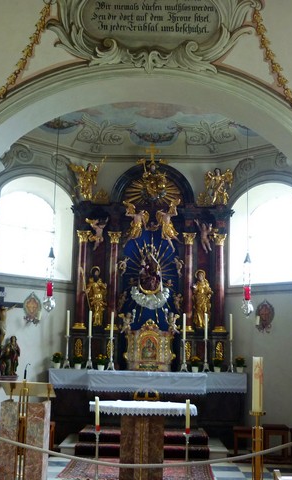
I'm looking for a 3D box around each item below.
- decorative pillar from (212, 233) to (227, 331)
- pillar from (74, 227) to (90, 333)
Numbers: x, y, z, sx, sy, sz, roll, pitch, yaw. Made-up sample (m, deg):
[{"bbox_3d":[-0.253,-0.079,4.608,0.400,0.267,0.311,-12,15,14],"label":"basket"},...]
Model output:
[{"bbox_3d":[1.304,0.739,10.827,0.250,1.751,0.250,2,-9,0],"label":"decorative pillar"},{"bbox_3d":[-1.116,0.712,10.720,0.240,1.730,0.240,2,-9,0],"label":"pillar"}]

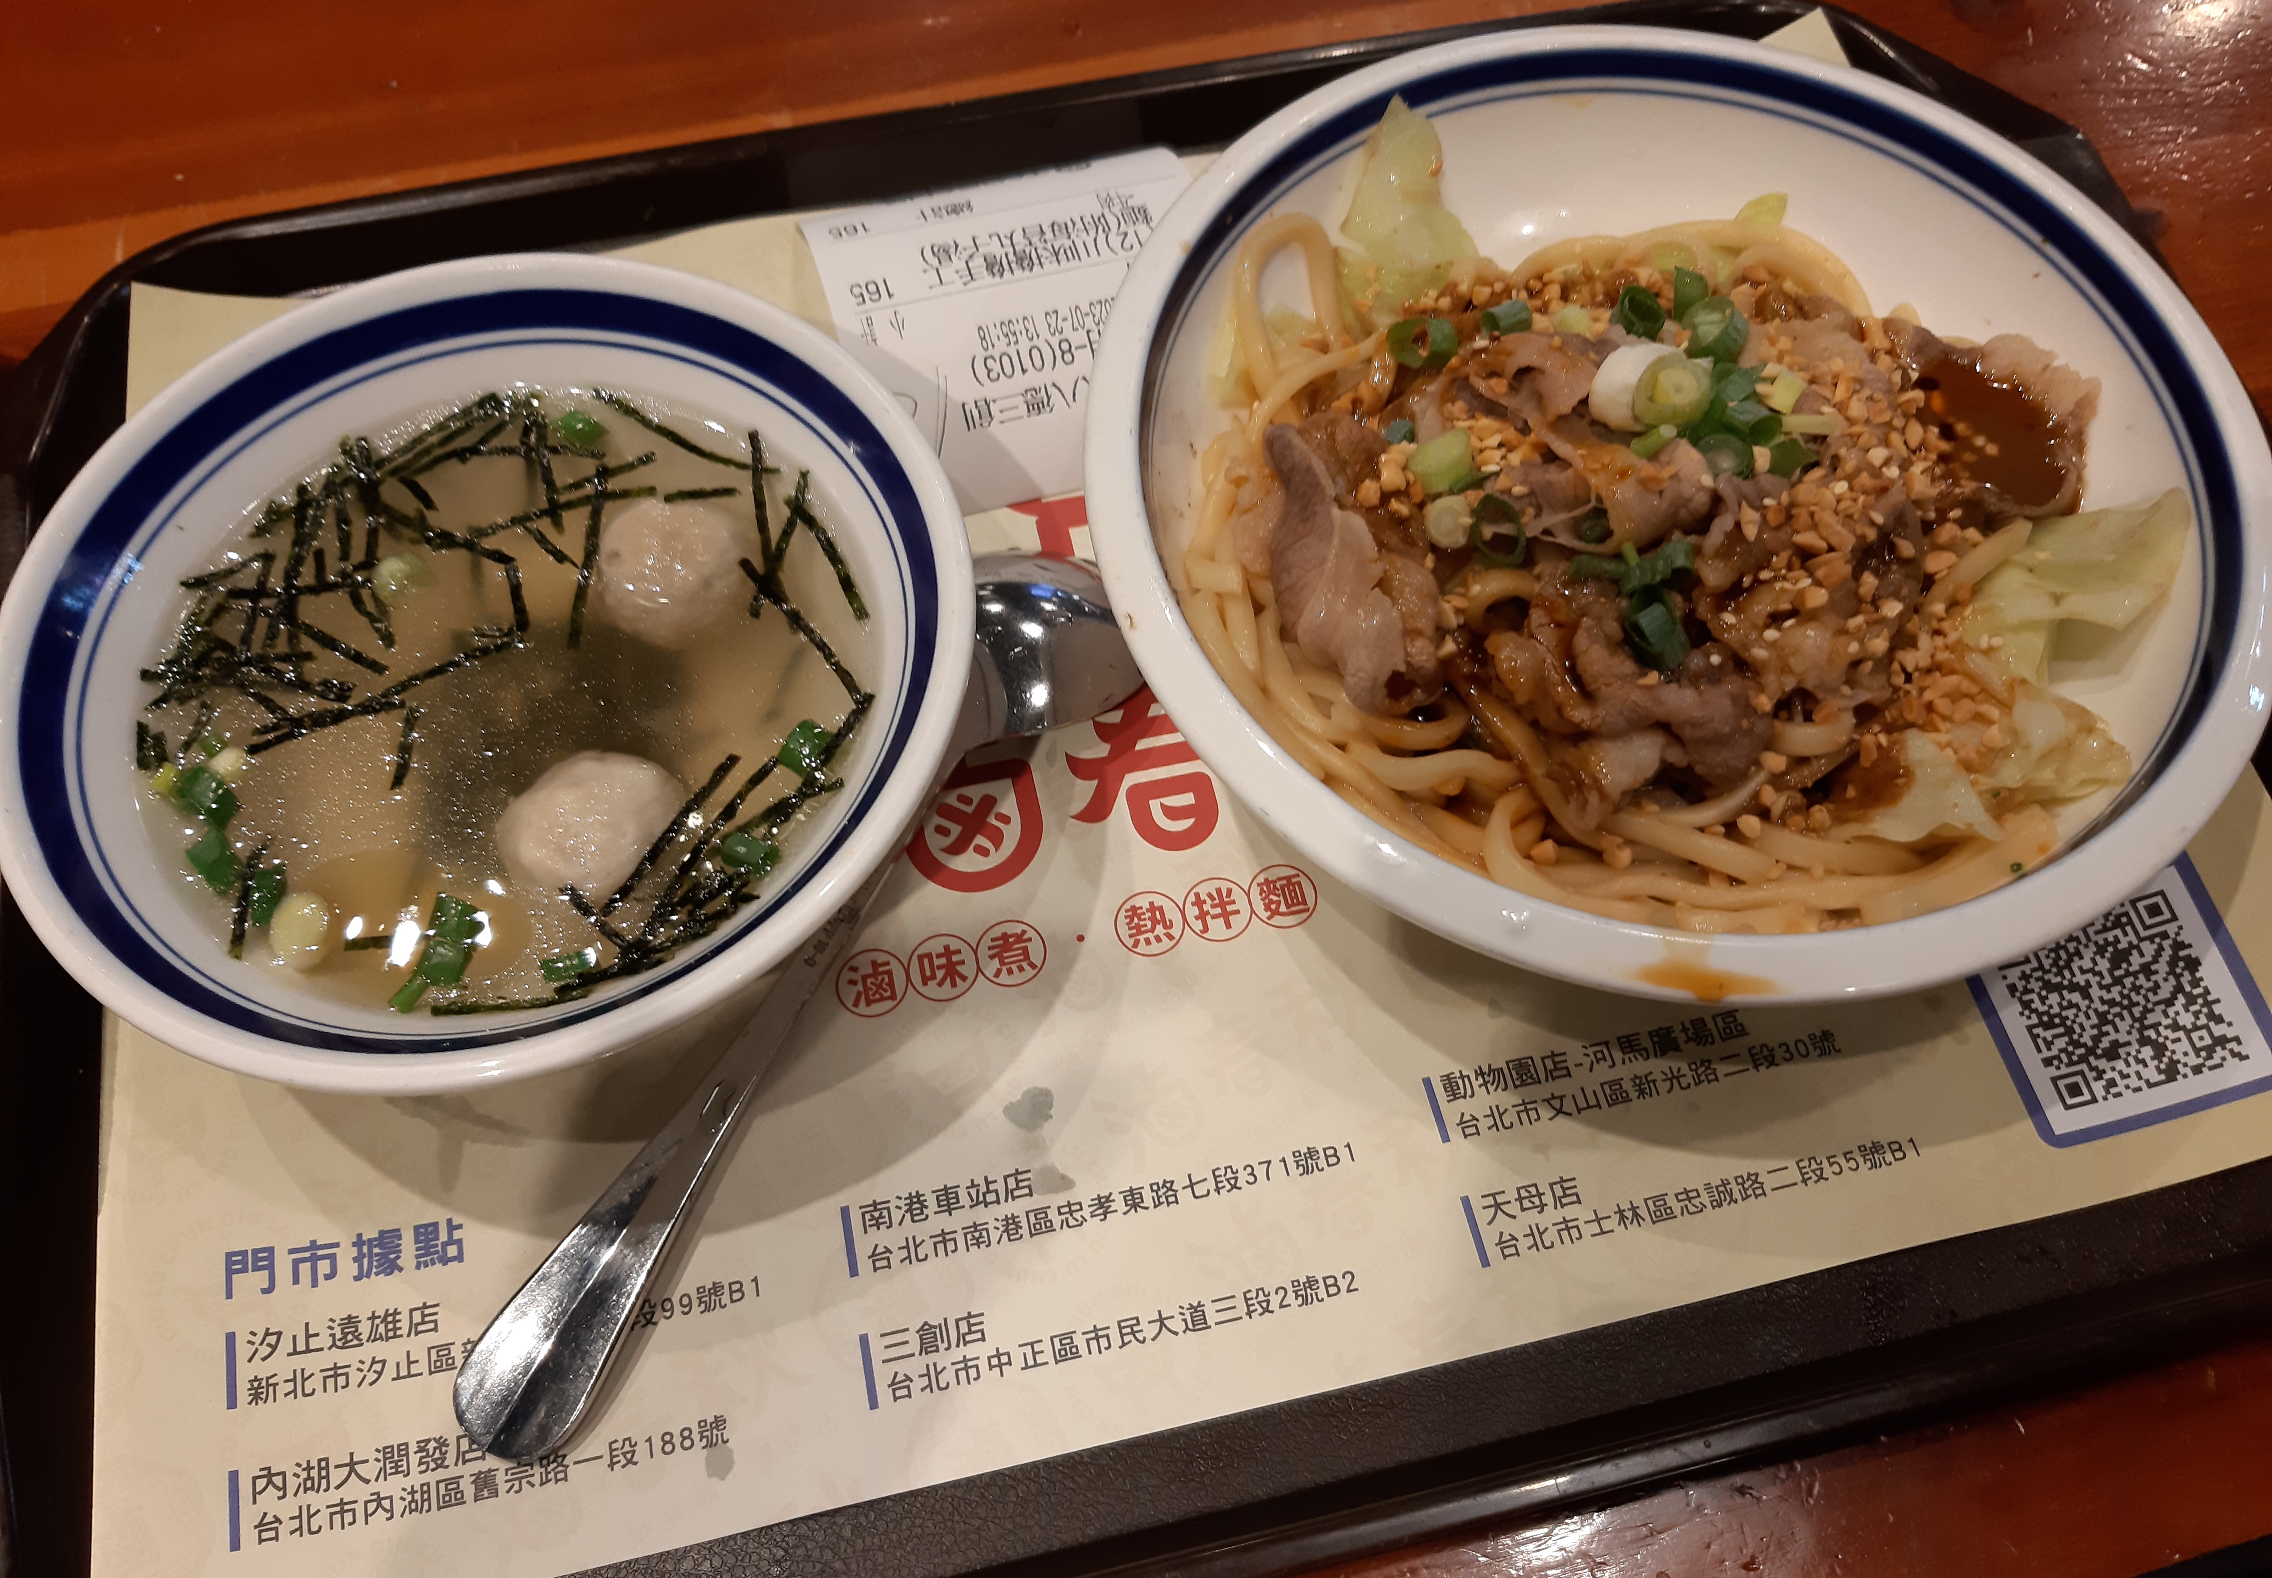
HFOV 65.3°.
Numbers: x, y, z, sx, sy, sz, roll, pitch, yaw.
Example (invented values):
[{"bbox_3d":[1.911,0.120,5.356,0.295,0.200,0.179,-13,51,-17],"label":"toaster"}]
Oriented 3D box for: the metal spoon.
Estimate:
[{"bbox_3d":[-0.050,0.023,0.281,0.043,0.022,0.173,25,66,12],"label":"metal spoon"}]

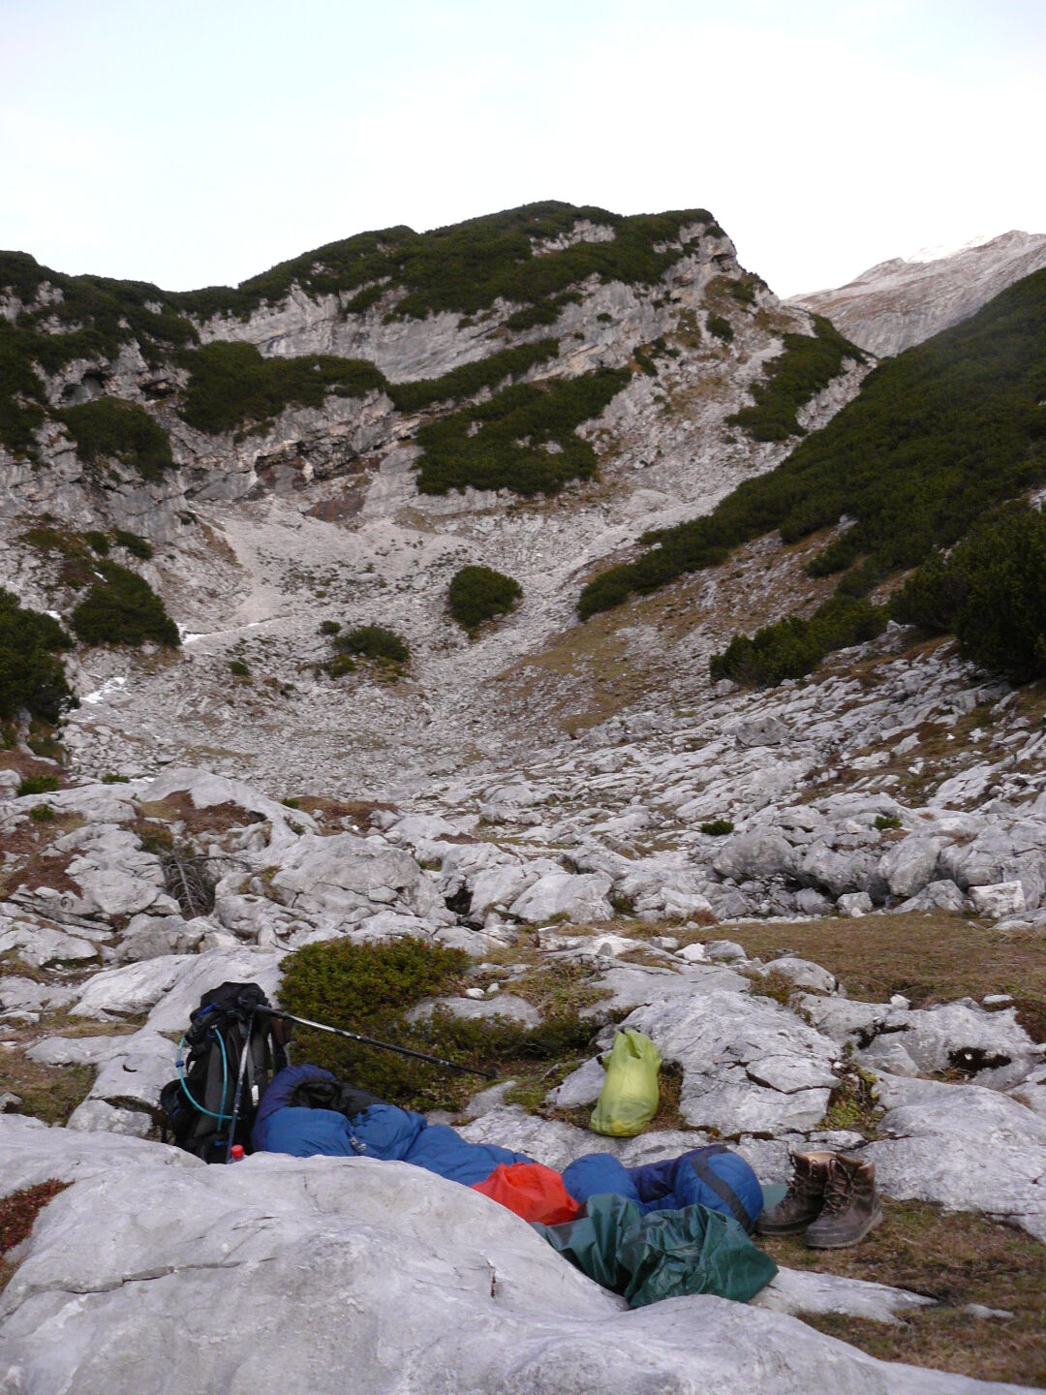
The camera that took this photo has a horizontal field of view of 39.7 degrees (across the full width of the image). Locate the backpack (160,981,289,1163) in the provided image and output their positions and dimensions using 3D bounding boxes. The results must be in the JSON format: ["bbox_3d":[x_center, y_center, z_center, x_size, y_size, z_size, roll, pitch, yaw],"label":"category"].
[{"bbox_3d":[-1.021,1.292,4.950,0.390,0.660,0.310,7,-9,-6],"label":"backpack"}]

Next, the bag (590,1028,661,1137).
[{"bbox_3d":[0.351,1.315,4.950,0.240,0.360,0.190,3,-3,6],"label":"bag"}]

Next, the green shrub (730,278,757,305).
[{"bbox_3d":[22.874,-41.917,150.000,2.800,2.700,2.600,0,0,0],"label":"green shrub"}]

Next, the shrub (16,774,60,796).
[{"bbox_3d":[-5.837,1.058,17.500,0.500,0.260,0.420,0,0,0],"label":"shrub"}]

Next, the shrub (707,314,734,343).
[{"bbox_3d":[19.035,-35.599,140.000,2.600,2.600,2.400,0,0,0],"label":"shrub"}]

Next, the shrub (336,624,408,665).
[{"bbox_3d":[-6.242,-2.186,60.000,3.000,1.500,2.500,0,0,0],"label":"shrub"}]

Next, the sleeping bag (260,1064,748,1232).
[{"bbox_3d":[-0.083,1.398,4.500,1.700,0.360,0.580,0,0,21],"label":"sleeping bag"}]

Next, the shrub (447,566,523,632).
[{"bbox_3d":[-1.814,-4.706,70.000,3.500,3.000,3.100,0,0,0],"label":"shrub"}]

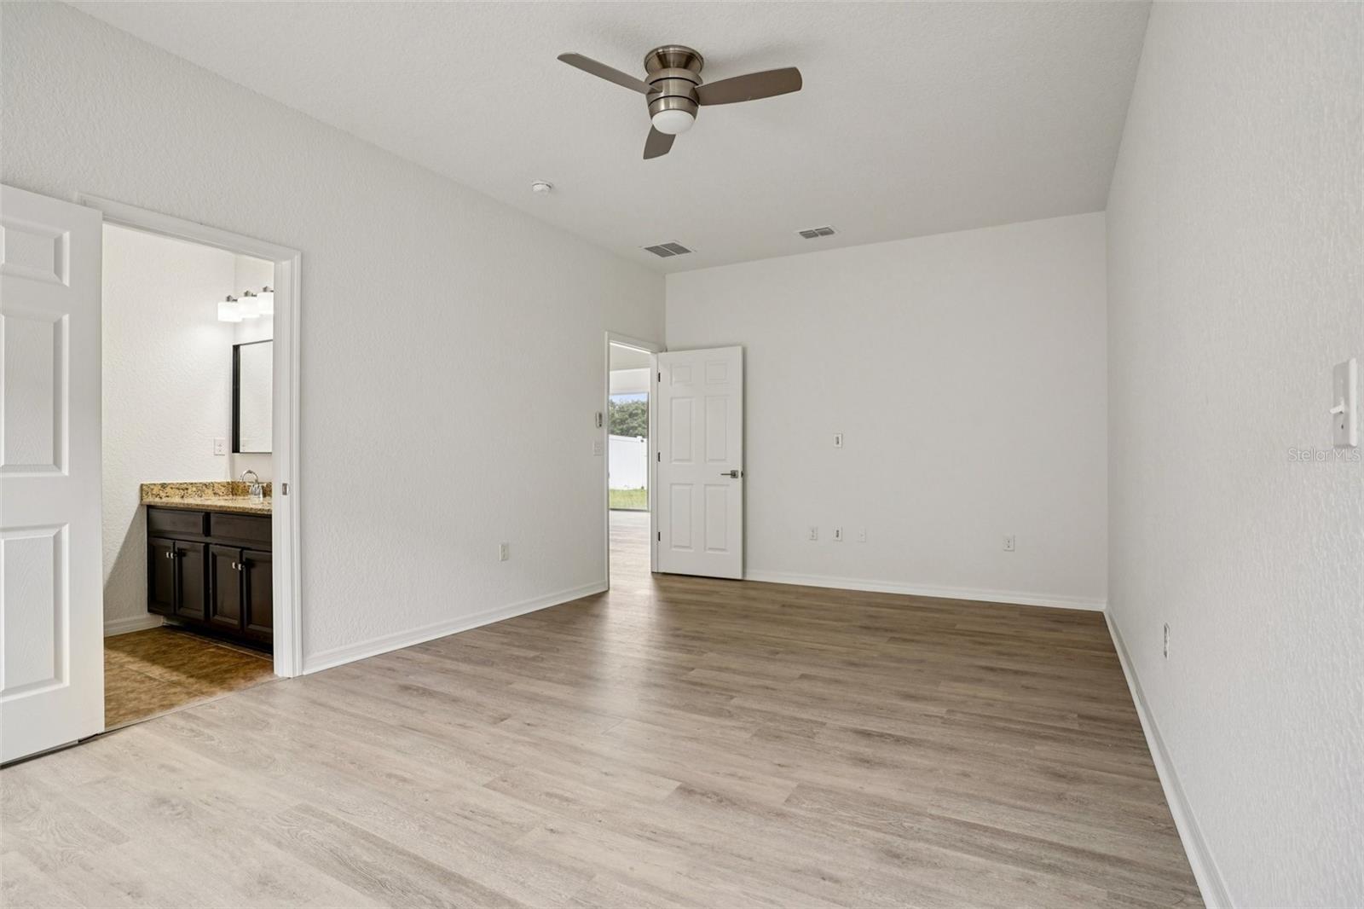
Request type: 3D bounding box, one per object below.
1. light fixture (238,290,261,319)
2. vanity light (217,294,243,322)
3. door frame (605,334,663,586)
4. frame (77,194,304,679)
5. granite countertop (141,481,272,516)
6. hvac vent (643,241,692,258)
[{"bbox_3d":[-2.778,-0.965,4.137,0.125,0.165,0.130,0,-1,31],"label":"light fixture"},{"bbox_3d":[-2.992,-0.964,4.266,0.125,0.165,0.130,0,-1,31],"label":"vanity light"},{"bbox_3d":[-0.443,0.059,5.716,0.140,2.130,0.872,0,-1,31],"label":"door frame"},{"bbox_3d":[-2.164,0.044,2.875,0.140,2.110,0.860,0,-1,31],"label":"frame"},{"bbox_3d":[-2.580,0.250,3.845,1.580,0.128,0.520,0,-1,31],"label":"granite countertop"},{"bbox_3d":[-0.113,-1.694,5.369,0.320,0.030,0.320,0,-1,31],"label":"hvac vent"}]

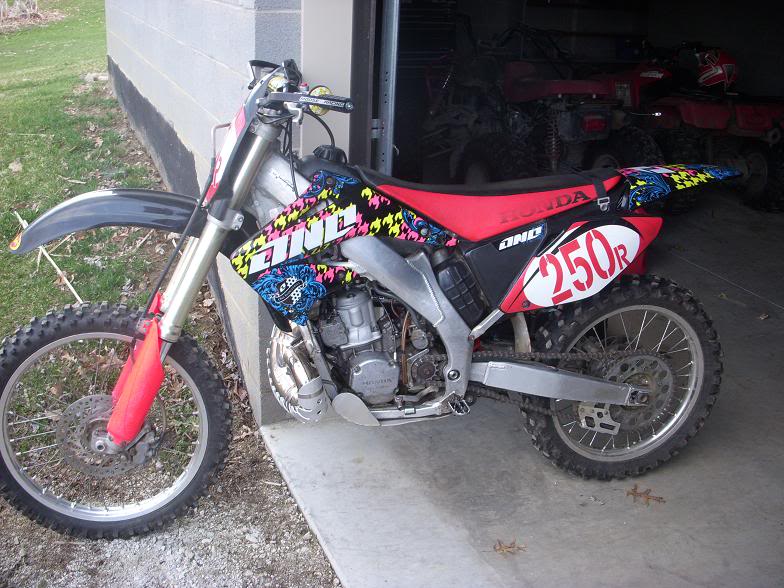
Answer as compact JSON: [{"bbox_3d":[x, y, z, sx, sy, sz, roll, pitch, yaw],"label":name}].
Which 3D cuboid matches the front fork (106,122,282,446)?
[{"bbox_3d":[-0.531,-0.027,2.238,0.140,0.938,0.260,24,12,-13],"label":"front fork"}]

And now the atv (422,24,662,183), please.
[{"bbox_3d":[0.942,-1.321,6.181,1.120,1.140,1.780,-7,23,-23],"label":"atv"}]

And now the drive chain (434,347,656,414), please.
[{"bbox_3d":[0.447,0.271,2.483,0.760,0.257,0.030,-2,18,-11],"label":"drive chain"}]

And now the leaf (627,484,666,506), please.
[{"bbox_3d":[0.778,0.610,2.627,0.118,0.022,0.085,10,22,19],"label":"leaf"}]

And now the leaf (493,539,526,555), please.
[{"bbox_3d":[0.324,0.691,2.363,0.095,0.022,0.055,2,21,-1],"label":"leaf"}]

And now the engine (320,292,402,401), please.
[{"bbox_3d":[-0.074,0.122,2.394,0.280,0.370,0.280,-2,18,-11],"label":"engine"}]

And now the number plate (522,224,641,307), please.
[{"bbox_3d":[0.520,-0.070,2.334,0.355,0.193,0.030,-33,21,-4],"label":"number plate"}]

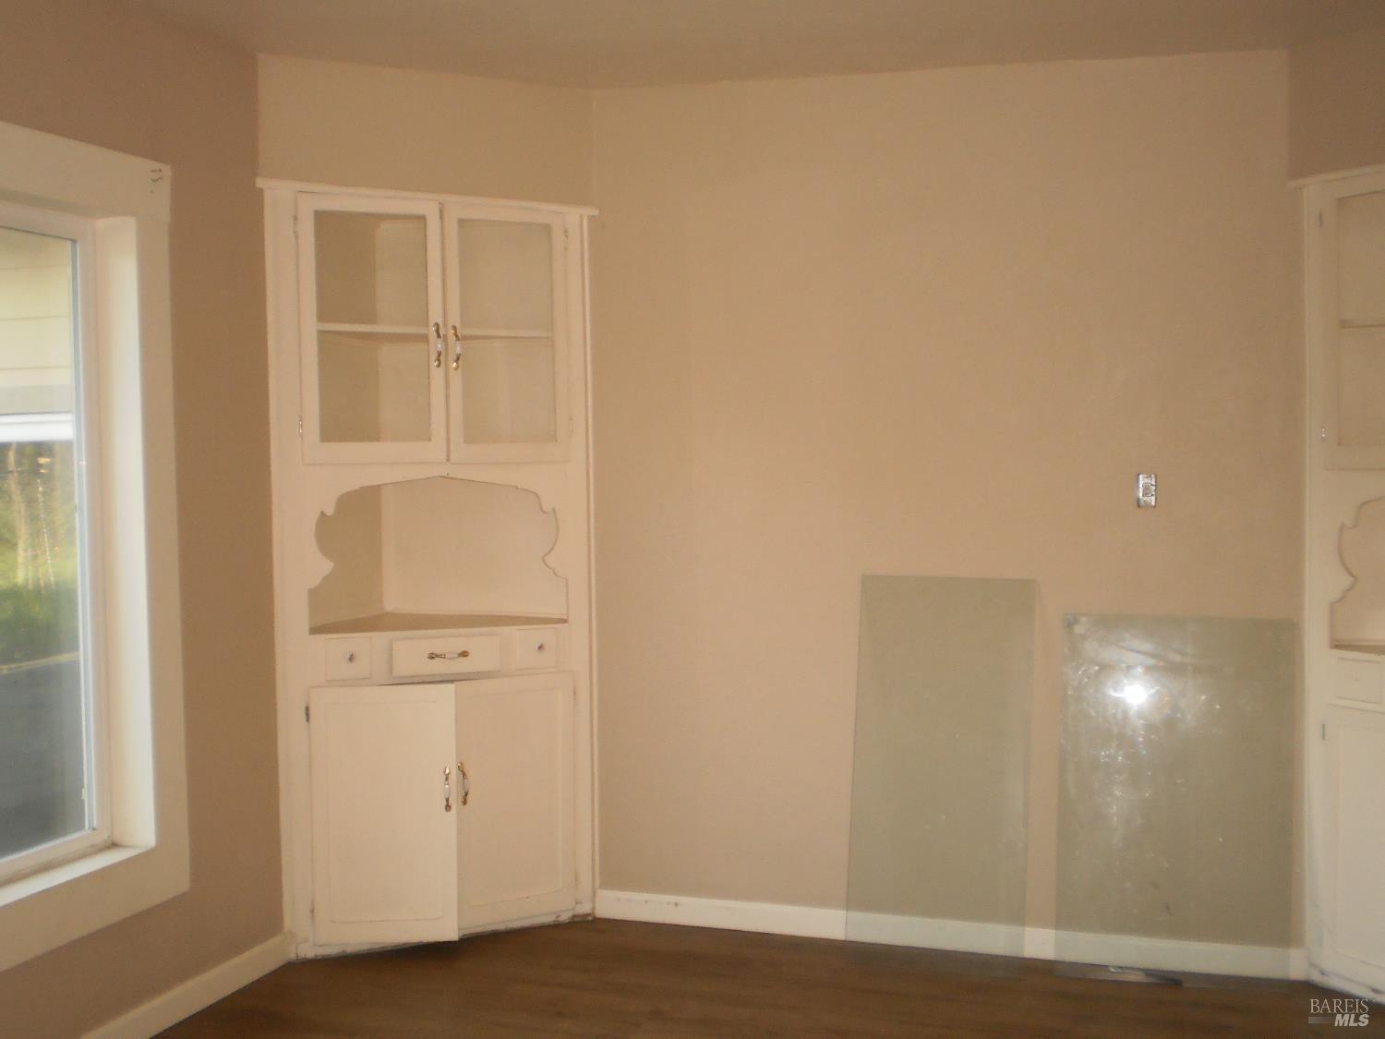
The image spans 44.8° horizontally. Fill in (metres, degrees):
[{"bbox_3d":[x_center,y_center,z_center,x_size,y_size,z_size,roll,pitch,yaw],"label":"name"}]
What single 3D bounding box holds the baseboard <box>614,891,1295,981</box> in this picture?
[{"bbox_3d":[0.661,1.159,4.727,1.998,0.084,0.020,0,3,18],"label":"baseboard"}]

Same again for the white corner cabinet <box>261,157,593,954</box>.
[{"bbox_3d":[-0.813,0.134,4.992,0.935,2.137,0.460,-2,3,-26],"label":"white corner cabinet"}]

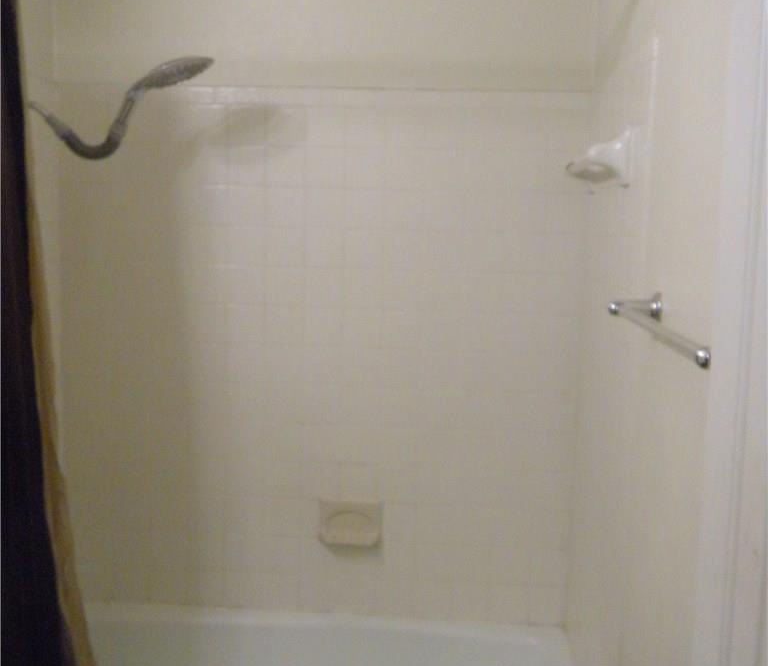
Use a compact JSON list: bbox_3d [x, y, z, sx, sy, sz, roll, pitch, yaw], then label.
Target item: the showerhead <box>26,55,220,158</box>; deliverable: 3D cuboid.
[{"bbox_3d":[-0.641,-0.536,2.460,0.475,0.243,0.130,2,7,4],"label":"showerhead"}]

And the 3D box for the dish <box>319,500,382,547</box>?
[{"bbox_3d":[-0.095,0.540,2.916,0.176,0.116,0.079,2,7,4],"label":"dish"}]

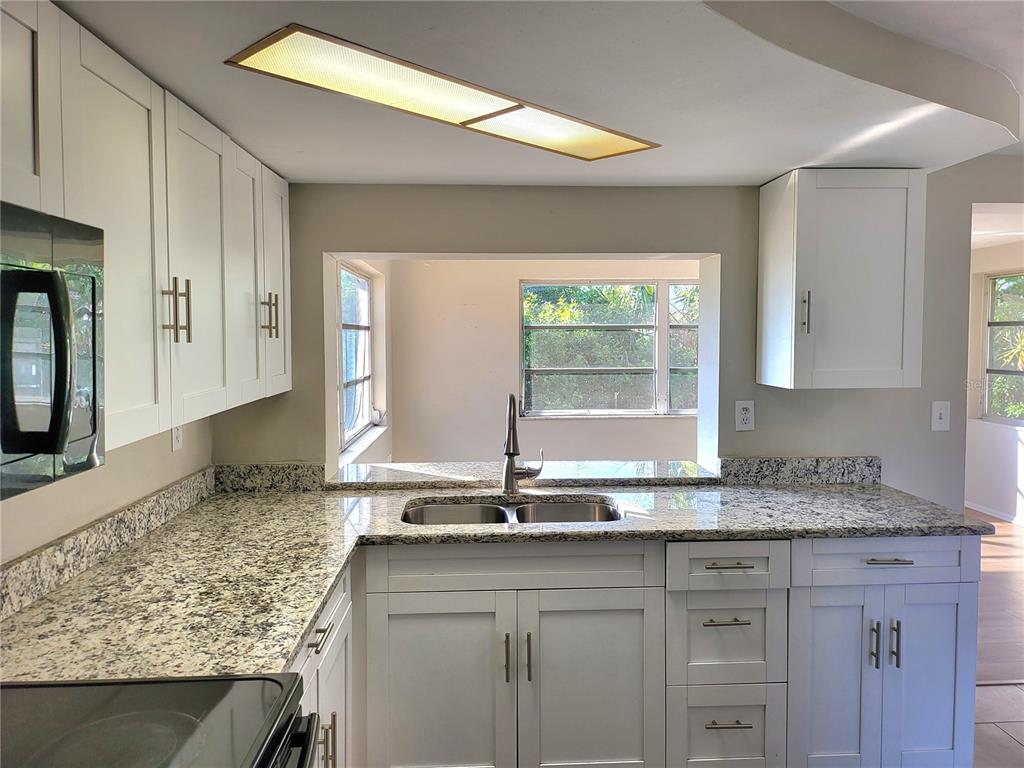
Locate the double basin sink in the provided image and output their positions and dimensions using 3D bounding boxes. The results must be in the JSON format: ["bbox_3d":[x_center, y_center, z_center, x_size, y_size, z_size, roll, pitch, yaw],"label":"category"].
[{"bbox_3d":[-0.006,0.529,2.398,0.741,0.198,0.405,0,4,-2],"label":"double basin sink"}]

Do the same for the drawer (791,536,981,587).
[{"bbox_3d":[1.151,0.532,2.403,0.599,0.148,0.450,0,4,-2],"label":"drawer"}]

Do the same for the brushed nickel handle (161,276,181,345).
[{"bbox_3d":[-0.749,-0.162,1.557,0.037,0.141,0.012,0,4,-2],"label":"brushed nickel handle"}]

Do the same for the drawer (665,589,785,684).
[{"bbox_3d":[0.658,0.762,2.398,0.381,0.305,0.450,0,4,-2],"label":"drawer"}]

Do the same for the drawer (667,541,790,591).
[{"bbox_3d":[0.651,0.535,2.383,0.378,0.146,0.445,0,4,-2],"label":"drawer"}]

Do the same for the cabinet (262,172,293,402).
[{"bbox_3d":[-0.966,-0.336,2.440,0.322,0.750,0.306,0,4,-2],"label":"cabinet"}]

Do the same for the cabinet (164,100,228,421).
[{"bbox_3d":[-0.939,-0.295,1.816,0.330,0.760,0.420,0,4,-2],"label":"cabinet"}]

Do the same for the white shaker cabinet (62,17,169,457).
[{"bbox_3d":[-0.922,-0.260,1.399,0.322,0.750,0.388,0,4,-2],"label":"white shaker cabinet"}]

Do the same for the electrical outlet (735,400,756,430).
[{"bbox_3d":[0.913,0.127,2.768,0.072,0.116,0.012,0,4,-2],"label":"electrical outlet"}]

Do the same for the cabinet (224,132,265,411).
[{"bbox_3d":[-0.954,-0.320,2.164,0.330,0.760,0.279,0,4,-2],"label":"cabinet"}]

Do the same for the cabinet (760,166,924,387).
[{"bbox_3d":[1.184,-0.367,2.586,0.450,0.746,0.328,0,4,-2],"label":"cabinet"}]

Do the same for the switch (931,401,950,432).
[{"bbox_3d":[1.697,0.129,2.800,0.073,0.117,0.014,0,4,-2],"label":"switch"}]

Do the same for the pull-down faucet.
[{"bbox_3d":[0.044,0.221,2.527,0.149,0.375,0.237,0,4,-2],"label":"pull-down faucet"}]

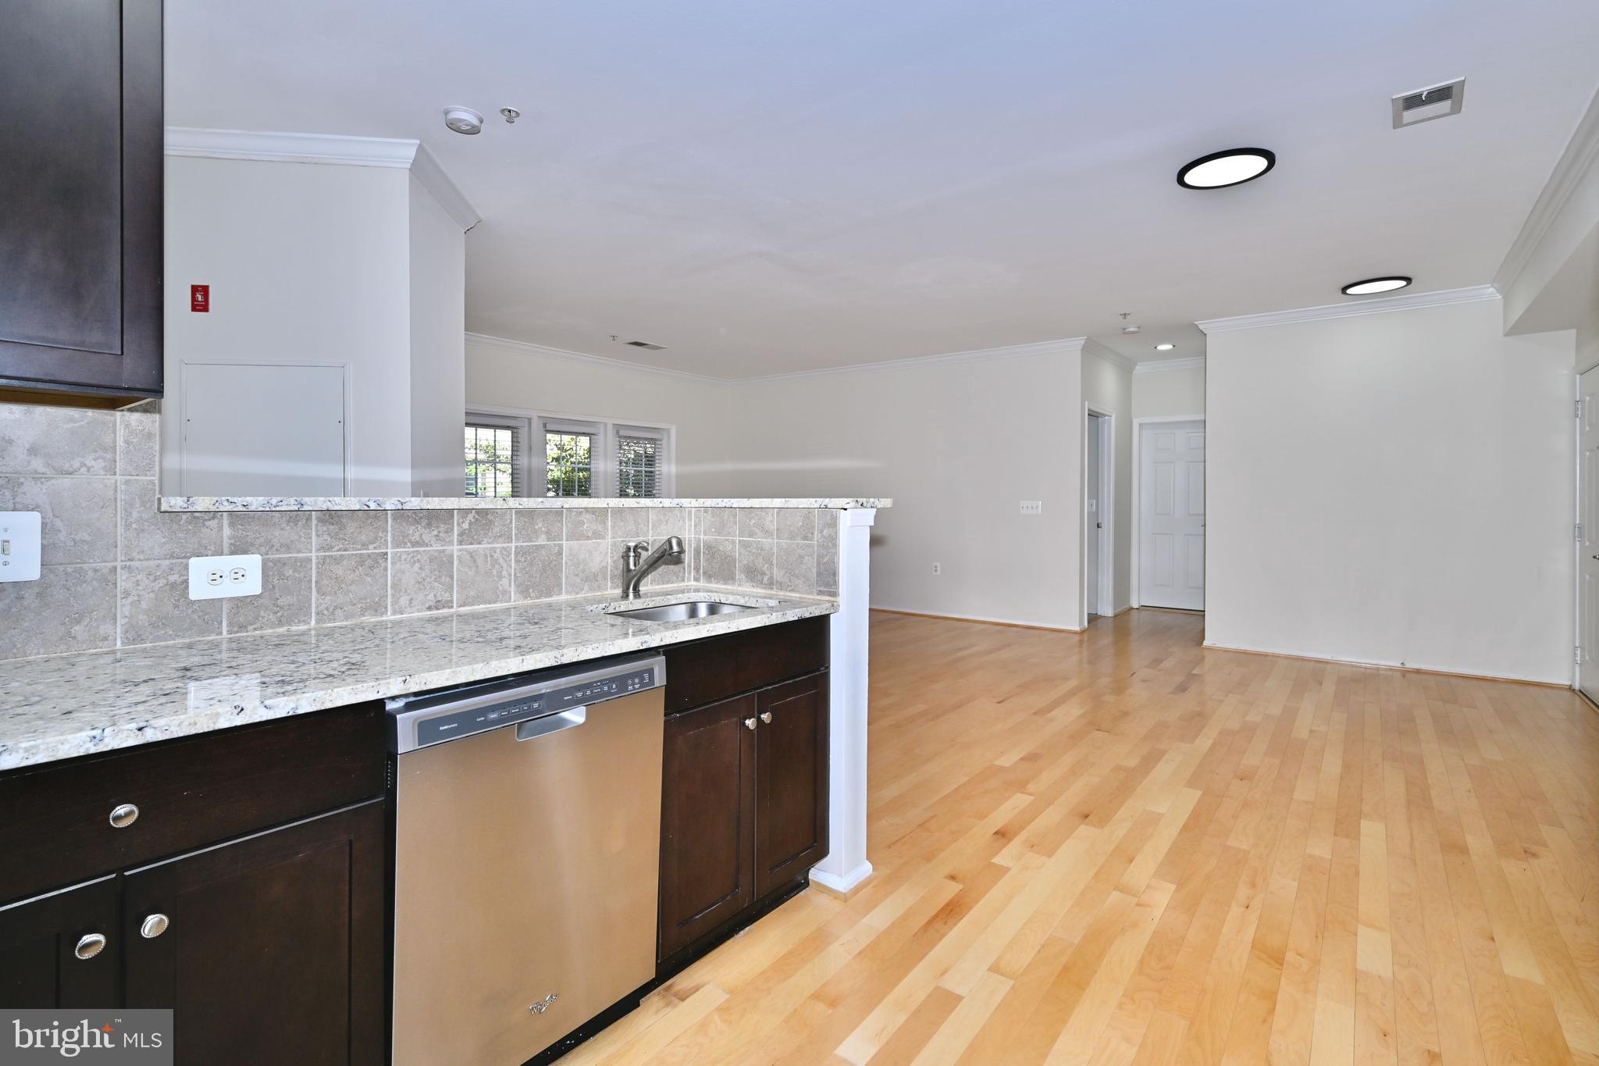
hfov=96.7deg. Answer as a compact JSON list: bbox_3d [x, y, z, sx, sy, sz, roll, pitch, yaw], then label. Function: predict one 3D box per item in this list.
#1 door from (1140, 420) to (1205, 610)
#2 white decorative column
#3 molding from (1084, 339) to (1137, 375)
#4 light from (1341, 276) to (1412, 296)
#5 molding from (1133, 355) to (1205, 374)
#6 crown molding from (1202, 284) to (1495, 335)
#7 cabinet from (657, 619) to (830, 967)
[{"bbox_3d":[4.188,-0.196,7.802,0.815,2.070,0.045,2,3,38],"label":"door"},{"bbox_3d":[0.139,0.530,2.271,0.150,1.200,0.160,2,3,38],"label":"white decorative column"},{"bbox_3d":[3.213,-1.773,7.260,0.075,0.095,1.870,2,3,38],"label":"molding"},{"bbox_3d":[3.971,-1.698,4.890,0.380,0.028,0.380,2,3,38],"label":"light"},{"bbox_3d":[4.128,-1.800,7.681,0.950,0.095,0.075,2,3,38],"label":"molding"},{"bbox_3d":[4.093,-1.694,5.438,1.855,0.097,0.075,2,3,38],"label":"crown molding"},{"bbox_3d":[-0.371,0.699,2.176,0.625,0.875,0.690,2,3,38],"label":"cabinet"}]

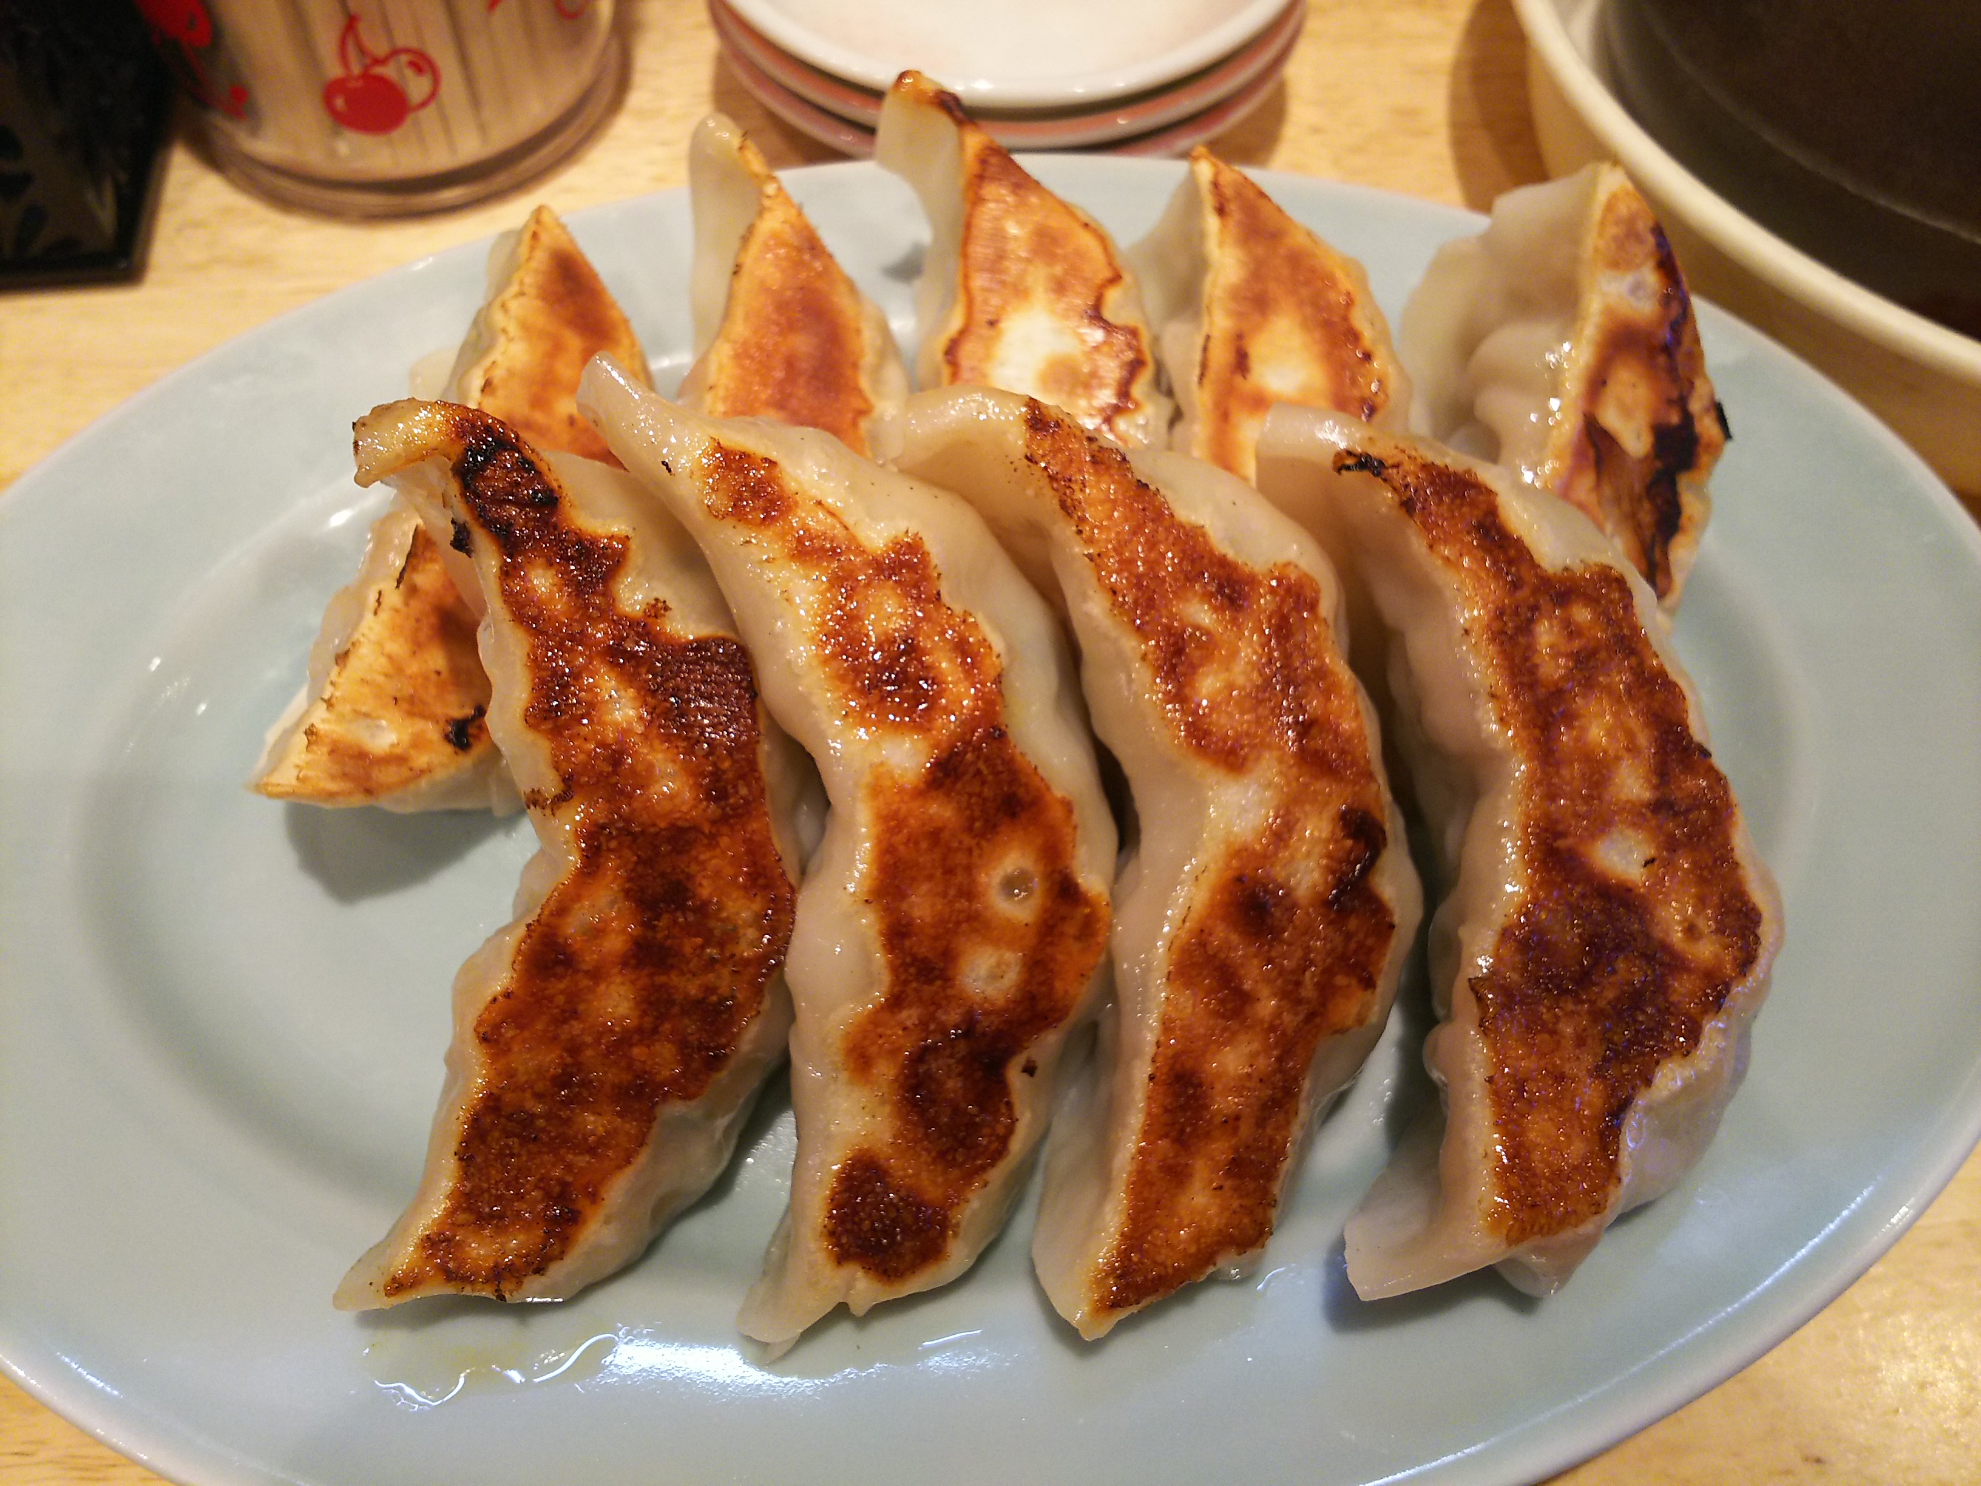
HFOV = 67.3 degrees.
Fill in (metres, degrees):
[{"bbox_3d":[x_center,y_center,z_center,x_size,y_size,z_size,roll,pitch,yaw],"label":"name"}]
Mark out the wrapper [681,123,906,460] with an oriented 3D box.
[{"bbox_3d":[-0.030,-0.037,0.190,0.044,0.034,0.088,4,65,3],"label":"wrapper"}]

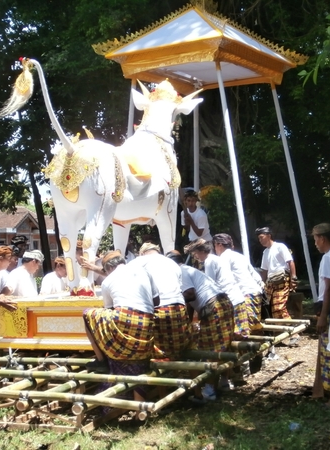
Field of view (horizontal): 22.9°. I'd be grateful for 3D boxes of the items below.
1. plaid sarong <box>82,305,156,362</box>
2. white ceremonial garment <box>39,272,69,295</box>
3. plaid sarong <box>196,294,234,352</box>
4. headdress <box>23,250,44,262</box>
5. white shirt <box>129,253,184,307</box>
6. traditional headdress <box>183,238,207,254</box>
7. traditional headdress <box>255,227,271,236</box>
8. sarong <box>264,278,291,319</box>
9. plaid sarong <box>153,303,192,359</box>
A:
[{"bbox_3d":[-0.410,0.970,7.350,0.500,0.520,0.420,-1,-2,41],"label":"plaid sarong"},{"bbox_3d":[-1.332,0.816,10.000,0.380,0.520,0.450,0,-2,12],"label":"white ceremonial garment"},{"bbox_3d":[0.513,1.032,8.450,0.360,0.660,0.360,-6,-4,32],"label":"plaid sarong"},{"bbox_3d":[-1.453,0.348,9.000,0.220,0.130,0.190,16,-6,-17],"label":"headdress"},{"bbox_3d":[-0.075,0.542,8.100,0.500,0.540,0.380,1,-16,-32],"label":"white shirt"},{"bbox_3d":[0.337,0.238,9.000,0.250,0.130,0.190,-21,-7,16],"label":"traditional headdress"},{"bbox_3d":[1.318,0.087,10.900,0.210,0.125,0.180,-6,3,-37],"label":"traditional headdress"},{"bbox_3d":[1.574,1.033,11.300,0.400,0.620,0.360,-1,-2,45],"label":"sarong"},{"bbox_3d":[0.044,1.023,7.900,0.440,0.560,0.420,1,-2,-30],"label":"plaid sarong"}]

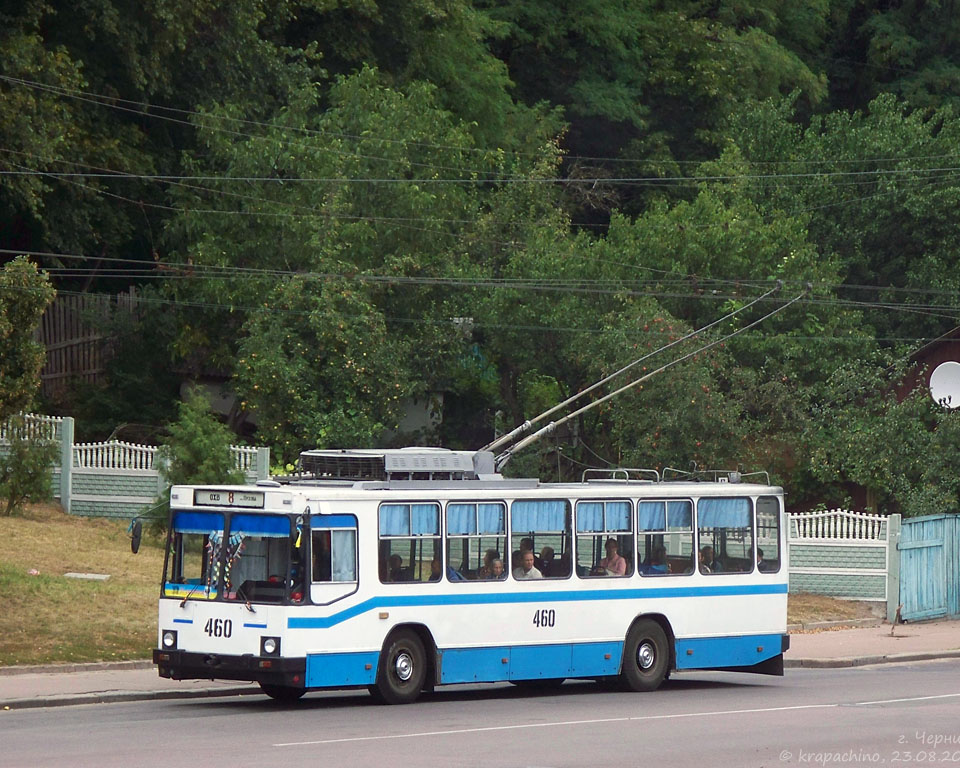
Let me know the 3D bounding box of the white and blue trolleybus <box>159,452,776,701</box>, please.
[{"bbox_3d":[0.107,2.667,76.299,2.500,3.503,11.407,1,0,39],"label":"white and blue trolleybus"}]

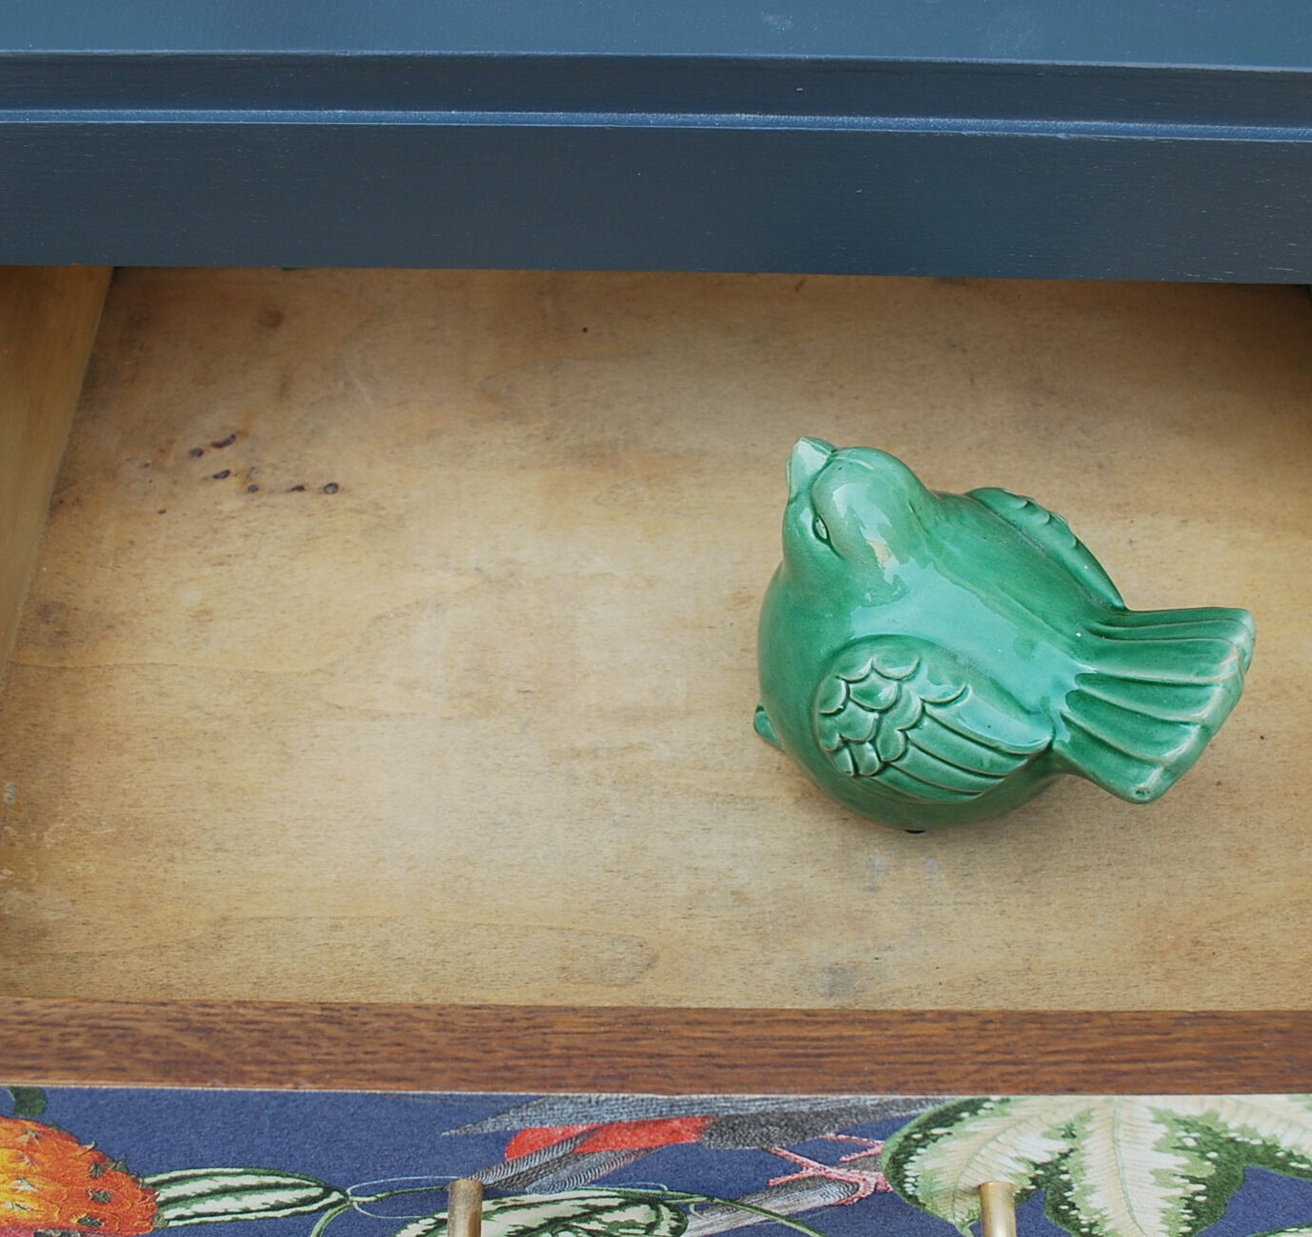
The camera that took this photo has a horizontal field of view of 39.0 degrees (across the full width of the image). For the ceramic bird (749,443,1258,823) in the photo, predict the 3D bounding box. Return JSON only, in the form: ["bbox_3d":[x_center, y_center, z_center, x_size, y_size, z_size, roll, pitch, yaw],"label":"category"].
[{"bbox_3d":[0.092,0.008,0.520,0.131,0.111,0.100,23,57,16],"label":"ceramic bird"}]

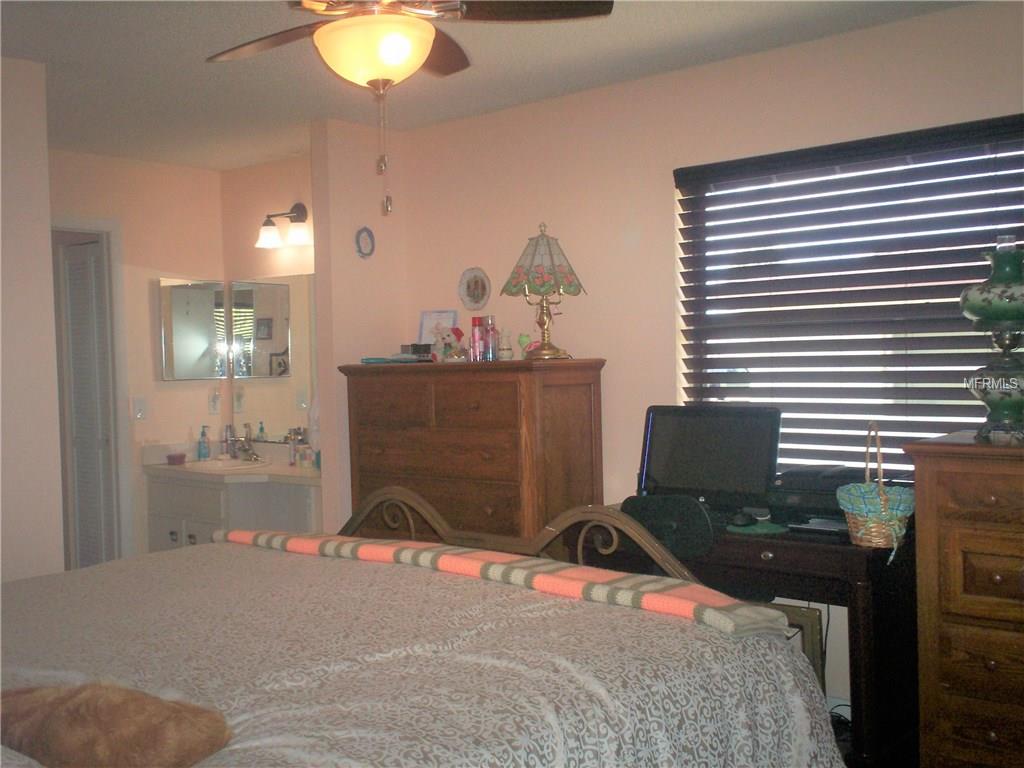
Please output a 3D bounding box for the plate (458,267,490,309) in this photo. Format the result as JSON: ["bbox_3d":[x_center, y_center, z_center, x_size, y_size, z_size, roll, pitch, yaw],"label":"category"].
[{"bbox_3d":[-0.169,-0.438,4.918,0.197,0.205,0.024,0,2,41],"label":"plate"}]

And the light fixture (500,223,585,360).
[{"bbox_3d":[0.133,-0.375,4.369,0.345,0.572,0.345,0,2,41],"label":"light fixture"}]

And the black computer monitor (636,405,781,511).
[{"bbox_3d":[0.720,0.259,3.873,0.540,0.360,0.080,0,-17,41],"label":"black computer monitor"}]

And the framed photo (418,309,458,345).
[{"bbox_3d":[-0.340,-0.223,4.886,0.205,0.250,0.030,-1,-12,32],"label":"framed photo"}]

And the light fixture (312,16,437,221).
[{"bbox_3d":[-0.321,-0.642,2.599,0.302,0.467,0.302,-2,2,0],"label":"light fixture"}]

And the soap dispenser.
[{"bbox_3d":[-1.716,0.330,5.939,0.058,0.192,0.060,-2,2,0],"label":"soap dispenser"}]

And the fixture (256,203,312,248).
[{"bbox_3d":[-1.199,-0.853,5.658,0.410,0.240,0.185,0,2,41],"label":"fixture"}]

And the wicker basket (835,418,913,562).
[{"bbox_3d":[1.067,0.284,3.127,0.225,0.366,0.225,-1,2,5],"label":"wicker basket"}]

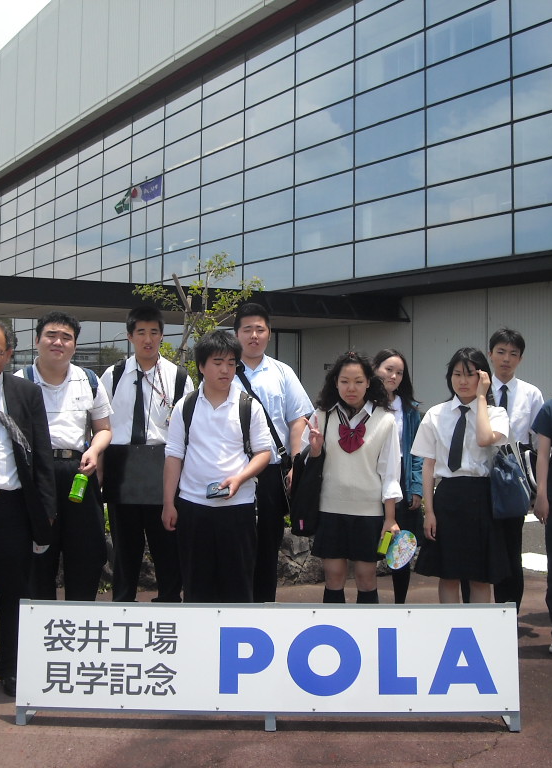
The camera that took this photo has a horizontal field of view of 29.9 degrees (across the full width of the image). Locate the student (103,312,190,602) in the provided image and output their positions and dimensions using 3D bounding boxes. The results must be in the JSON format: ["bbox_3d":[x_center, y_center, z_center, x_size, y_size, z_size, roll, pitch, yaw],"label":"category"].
[{"bbox_3d":[-0.719,0.450,5.750,0.520,1.780,0.340,0,0,-1],"label":"student"}]

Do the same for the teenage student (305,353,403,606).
[{"bbox_3d":[0.376,0.597,4.954,0.450,1.505,0.350,0,0,10],"label":"teenage student"}]

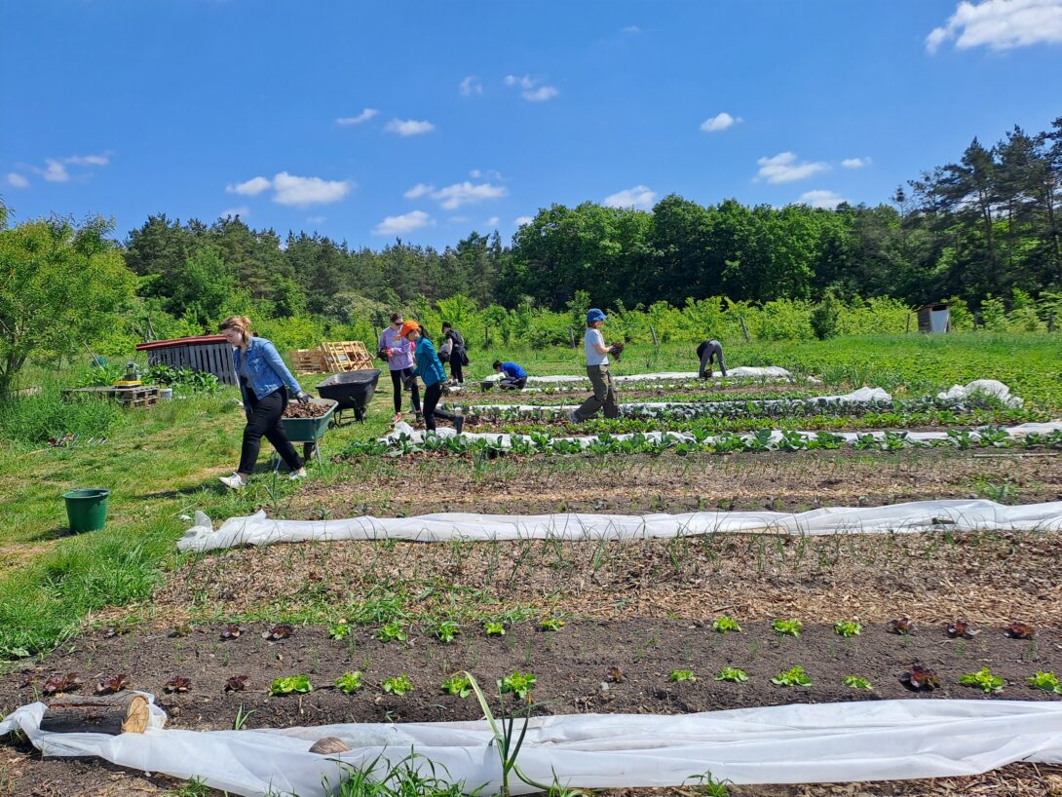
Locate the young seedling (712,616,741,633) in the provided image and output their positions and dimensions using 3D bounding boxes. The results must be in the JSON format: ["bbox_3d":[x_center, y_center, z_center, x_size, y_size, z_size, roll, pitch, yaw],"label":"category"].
[{"bbox_3d":[0.957,1.092,3.754,0.140,0.068,0.140,0,5,0],"label":"young seedling"}]

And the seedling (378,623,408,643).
[{"bbox_3d":[-0.671,1.133,3.710,0.146,0.080,0.135,0,6,0],"label":"seedling"}]

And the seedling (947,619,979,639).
[{"bbox_3d":[2.074,1.096,3.684,0.156,0.073,0.156,0,5,0],"label":"seedling"}]

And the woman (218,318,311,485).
[{"bbox_3d":[-2.524,0.002,7.191,0.850,1.600,0.520,-3,6,-28],"label":"woman"}]

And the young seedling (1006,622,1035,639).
[{"bbox_3d":[2.349,1.099,3.676,0.137,0.069,0.137,0,5,0],"label":"young seedling"}]

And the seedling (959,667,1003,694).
[{"bbox_3d":[1.853,1.155,3.155,0.180,0.090,0.170,0,6,0],"label":"seedling"}]

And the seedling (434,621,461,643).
[{"bbox_3d":[-0.397,1.109,3.655,0.130,0.085,0.125,0,6,0],"label":"seedling"}]

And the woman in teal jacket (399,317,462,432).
[{"bbox_3d":[-1.390,-0.276,10.497,0.850,1.540,0.520,-1,6,-7],"label":"woman in teal jacket"}]

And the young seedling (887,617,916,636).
[{"bbox_3d":[1.803,1.090,3.726,0.139,0.076,0.139,0,5,0],"label":"young seedling"}]

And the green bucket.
[{"bbox_3d":[-3.208,0.801,5.518,0.315,0.260,0.315,0,5,0],"label":"green bucket"}]

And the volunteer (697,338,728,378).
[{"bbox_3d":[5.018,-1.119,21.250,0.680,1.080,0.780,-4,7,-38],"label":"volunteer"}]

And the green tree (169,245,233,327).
[{"bbox_3d":[-21.252,-6.726,49.582,4.300,6.800,4.300,0,6,0],"label":"green tree"}]

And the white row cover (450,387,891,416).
[{"bbox_3d":[2.544,-0.028,14.118,8.489,0.320,0.700,-1,6,-7],"label":"white row cover"}]

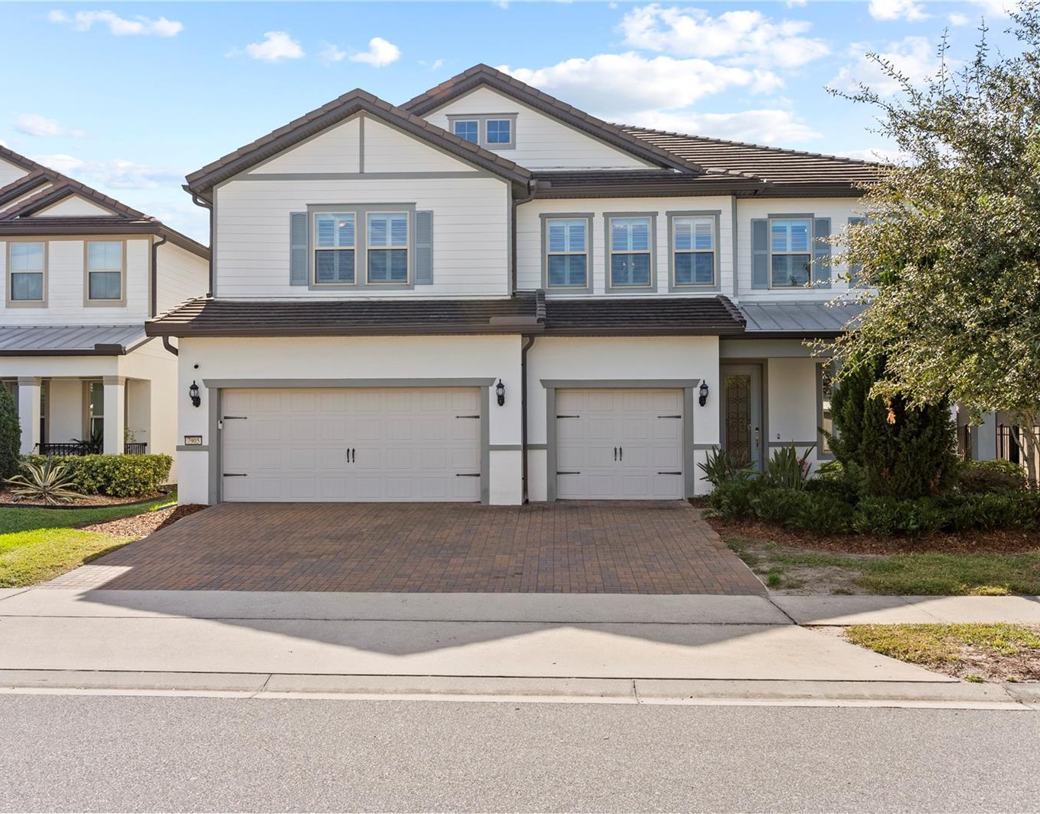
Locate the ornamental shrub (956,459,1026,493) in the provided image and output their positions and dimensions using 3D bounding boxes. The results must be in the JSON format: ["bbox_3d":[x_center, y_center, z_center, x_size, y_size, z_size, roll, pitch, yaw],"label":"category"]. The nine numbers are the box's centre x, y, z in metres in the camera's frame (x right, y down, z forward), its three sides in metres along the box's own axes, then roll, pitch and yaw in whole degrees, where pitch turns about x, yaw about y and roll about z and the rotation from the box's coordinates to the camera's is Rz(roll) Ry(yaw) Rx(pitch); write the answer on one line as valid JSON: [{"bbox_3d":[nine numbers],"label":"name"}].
[{"bbox_3d":[8.304,1.362,16.805,1.305,0.850,1.200,0,-2,3],"label":"ornamental shrub"}]

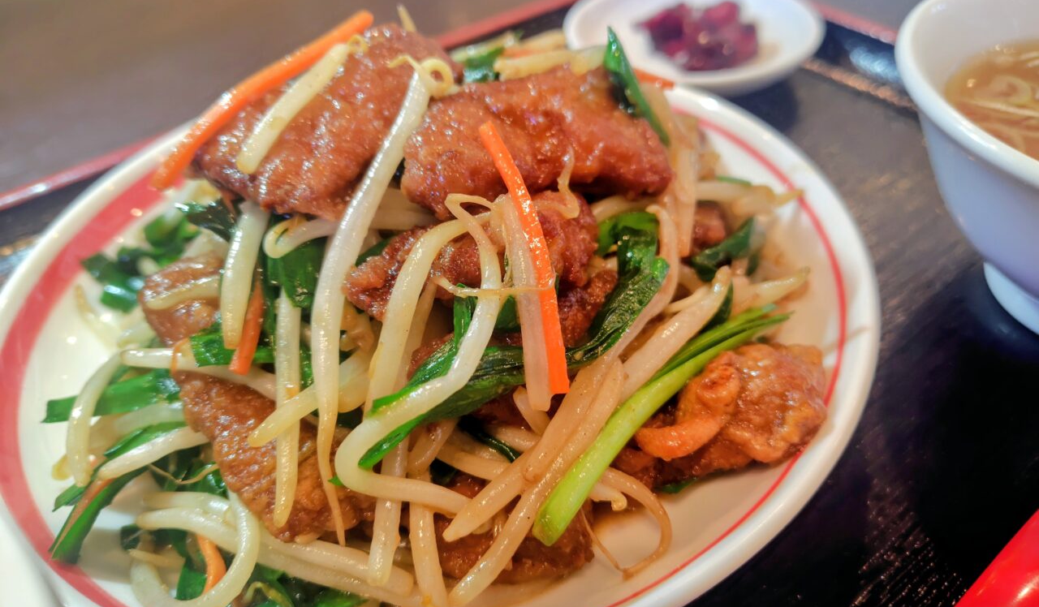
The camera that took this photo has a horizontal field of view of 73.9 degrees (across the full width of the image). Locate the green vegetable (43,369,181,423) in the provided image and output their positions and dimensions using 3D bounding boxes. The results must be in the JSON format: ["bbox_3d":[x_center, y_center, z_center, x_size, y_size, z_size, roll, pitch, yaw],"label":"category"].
[{"bbox_3d":[-0.093,0.021,0.157,0.029,0.006,0.009,-7,51,0],"label":"green vegetable"}]

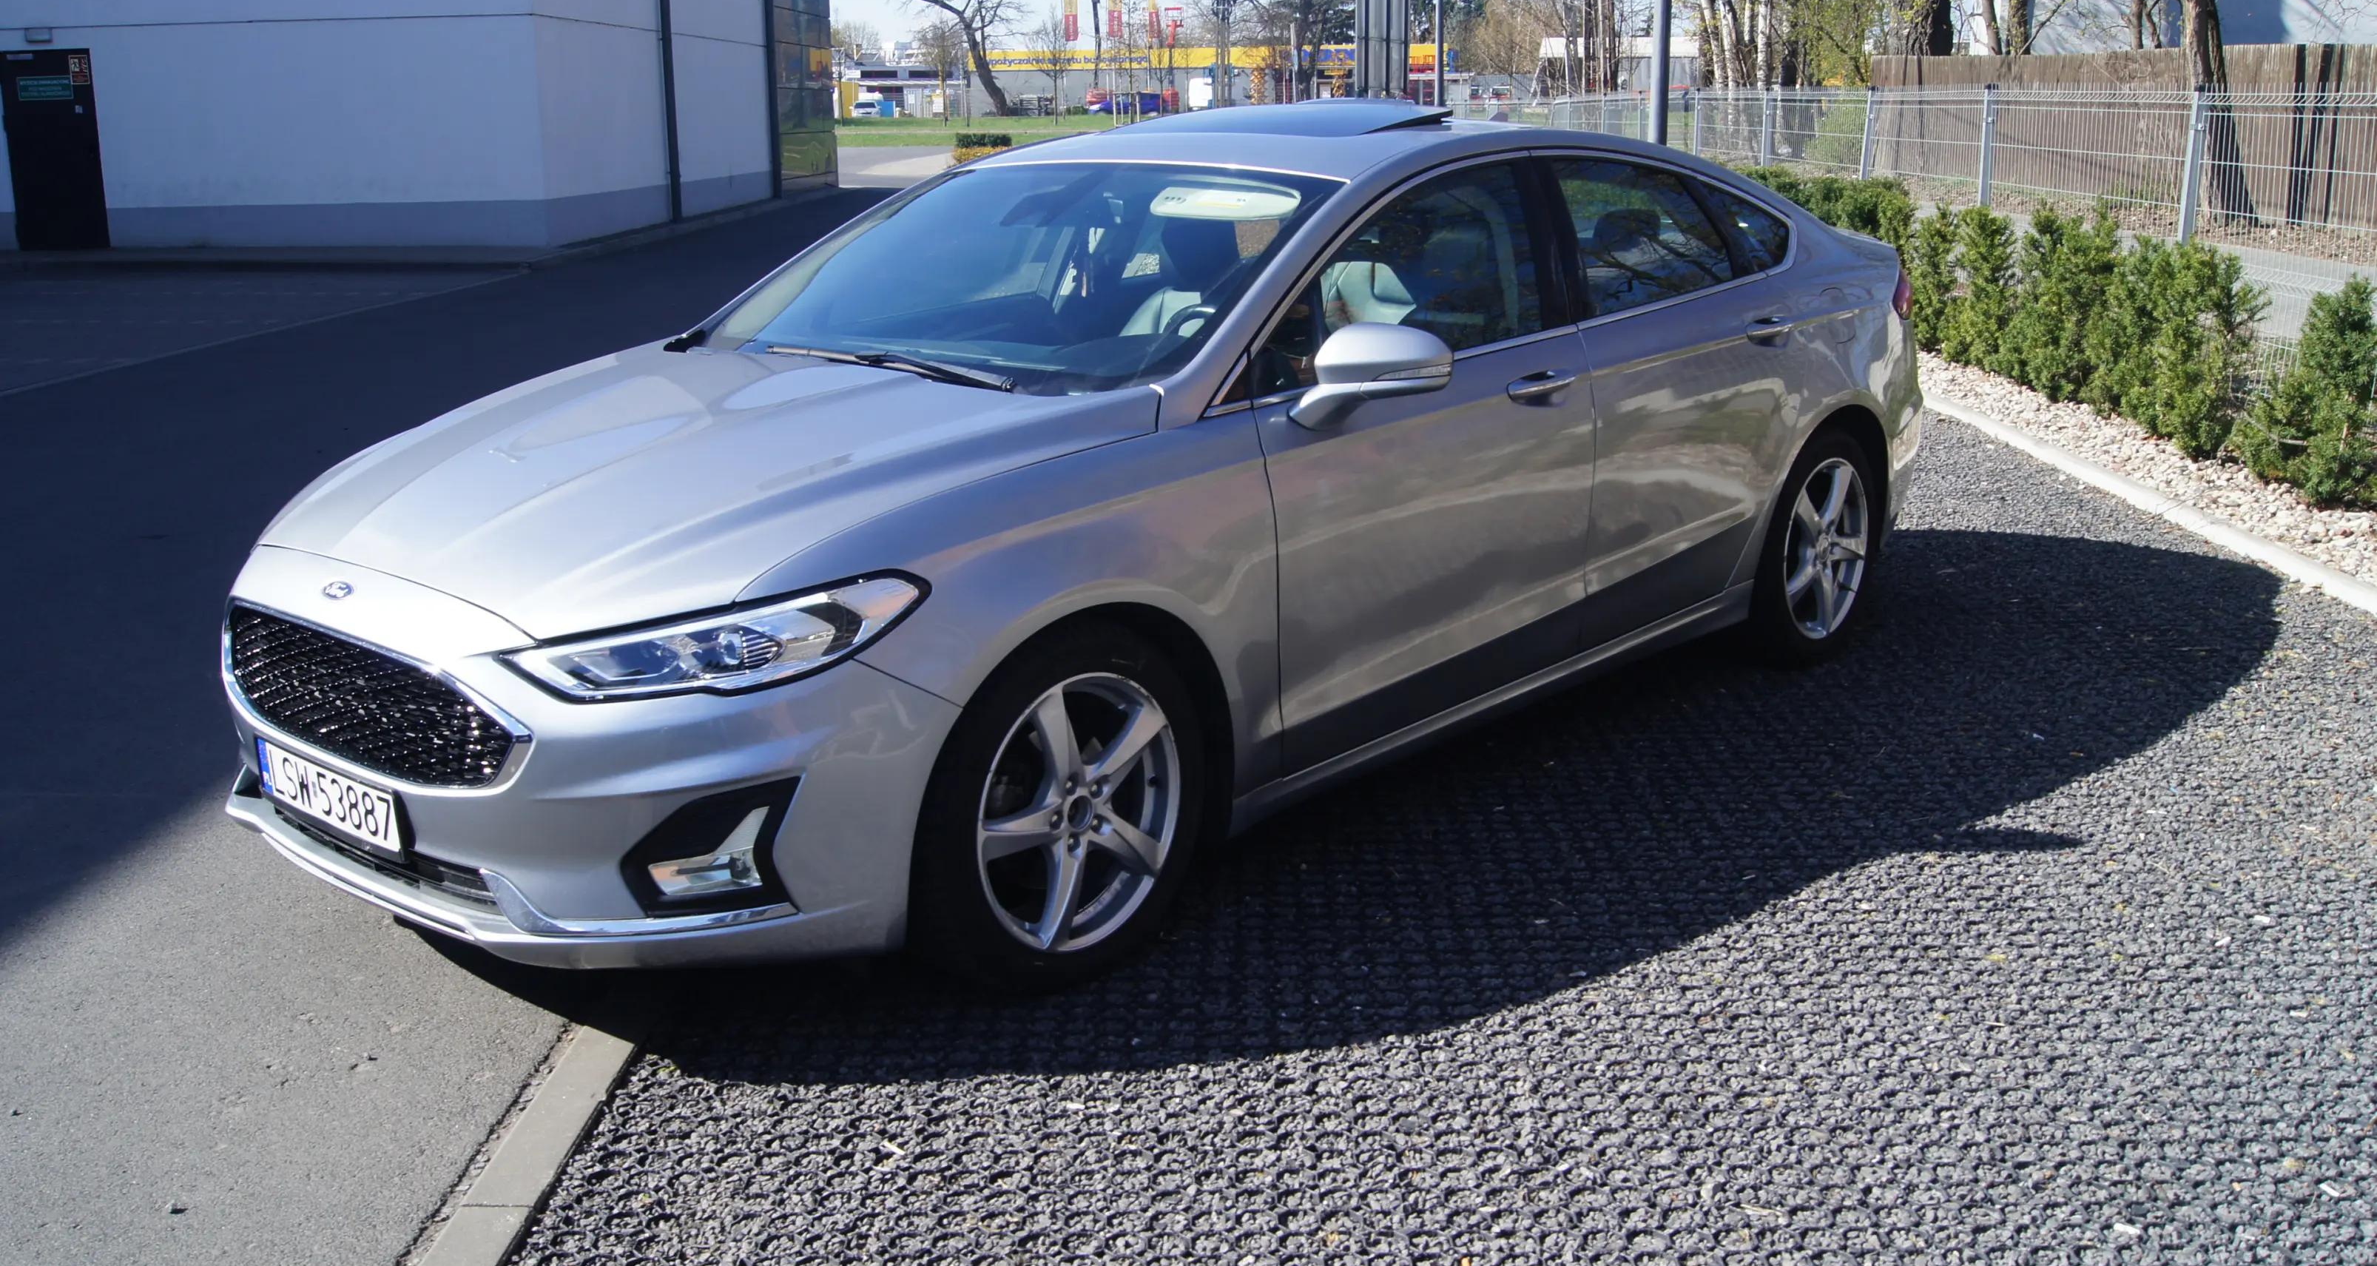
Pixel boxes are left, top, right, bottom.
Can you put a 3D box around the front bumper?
[{"bbox_3d":[-1.255,0.151,3.580,1.850,0.600,0.660,11,19,42],"label":"front bumper"}]

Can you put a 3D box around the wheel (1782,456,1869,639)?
[{"bbox_3d":[1.702,-0.244,5.530,0.190,0.490,0.490,11,19,42],"label":"wheel"}]

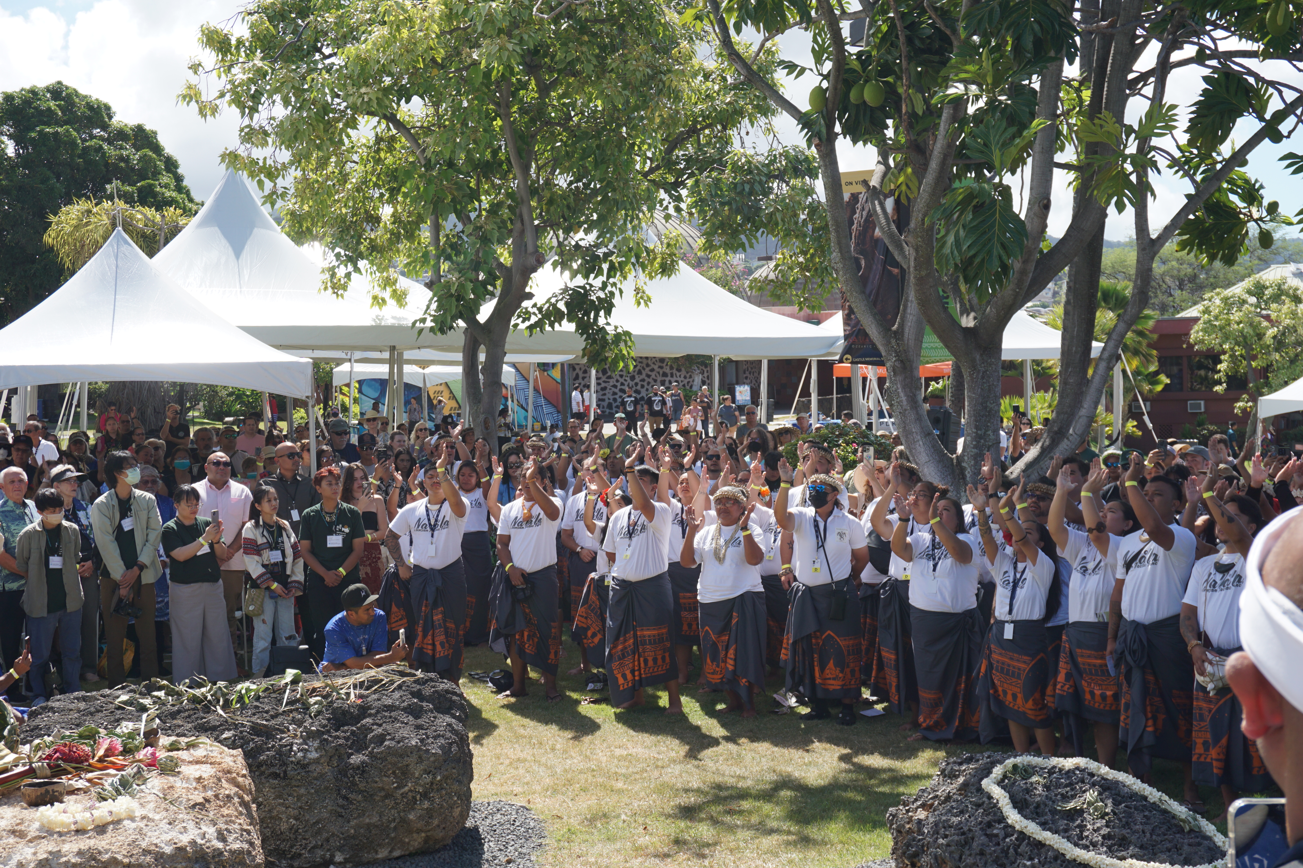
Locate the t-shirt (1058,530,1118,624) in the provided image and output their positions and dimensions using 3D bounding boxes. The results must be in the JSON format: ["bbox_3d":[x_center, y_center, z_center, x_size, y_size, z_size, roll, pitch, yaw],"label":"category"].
[{"bbox_3d":[2.561,0.832,9.750,0.380,0.560,0.290,0,0,42],"label":"t-shirt"}]

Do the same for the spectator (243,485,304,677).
[{"bbox_3d":[-2.931,1.173,12.900,0.460,1.550,0.360,0,0,-26],"label":"spectator"}]

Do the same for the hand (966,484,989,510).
[{"bbox_3d":[1.921,0.369,9.800,0.115,0.165,0.075,-12,5,-4],"label":"hand"}]

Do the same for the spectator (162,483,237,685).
[{"bbox_3d":[-3.419,1.159,12.550,0.500,1.560,0.440,-1,2,-38],"label":"spectator"}]

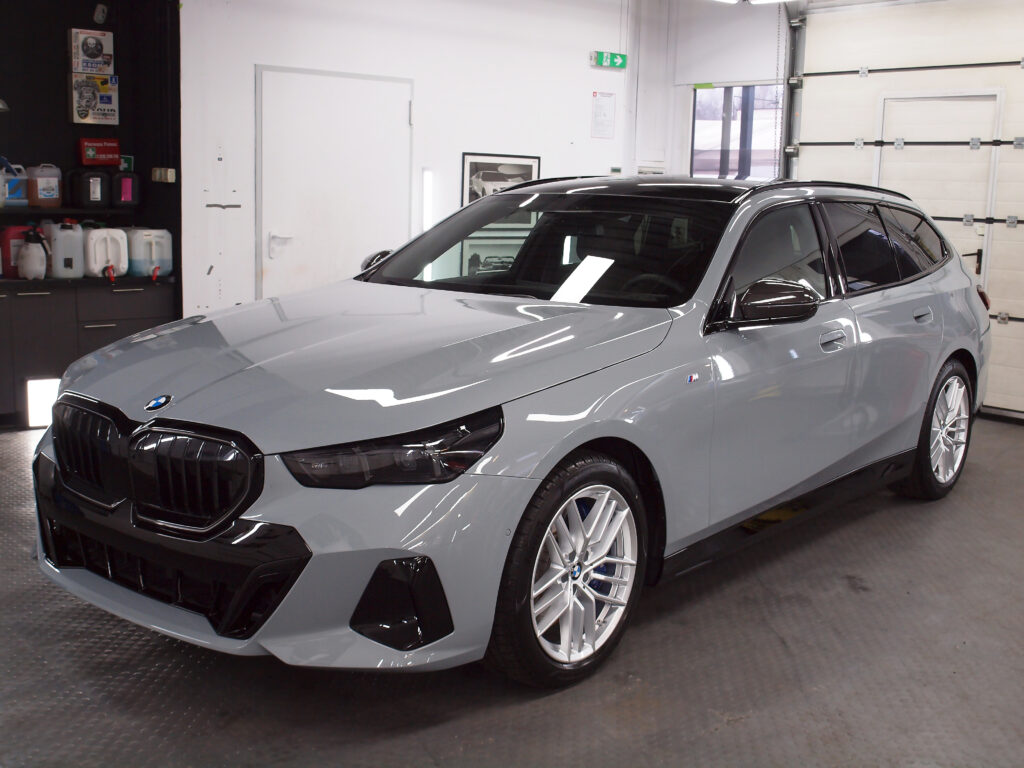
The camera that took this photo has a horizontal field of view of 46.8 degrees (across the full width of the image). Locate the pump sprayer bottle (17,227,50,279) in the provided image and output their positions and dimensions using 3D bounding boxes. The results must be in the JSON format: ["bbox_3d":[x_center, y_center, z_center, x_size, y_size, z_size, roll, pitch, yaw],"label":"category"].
[{"bbox_3d":[-2.732,-0.748,6.758,0.175,0.300,0.145,-7,12,-41],"label":"pump sprayer bottle"}]

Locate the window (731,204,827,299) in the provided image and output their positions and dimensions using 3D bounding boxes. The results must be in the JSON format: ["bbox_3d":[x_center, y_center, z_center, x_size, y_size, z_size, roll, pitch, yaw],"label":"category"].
[{"bbox_3d":[0.972,-0.483,4.380,0.060,0.420,0.920,-28,-11,39],"label":"window"}]

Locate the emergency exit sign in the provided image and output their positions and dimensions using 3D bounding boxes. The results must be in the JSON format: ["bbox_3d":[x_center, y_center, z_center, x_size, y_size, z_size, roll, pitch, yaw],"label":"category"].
[{"bbox_3d":[0.757,-2.531,9.248,0.330,0.110,0.080,-7,13,-40],"label":"emergency exit sign"}]

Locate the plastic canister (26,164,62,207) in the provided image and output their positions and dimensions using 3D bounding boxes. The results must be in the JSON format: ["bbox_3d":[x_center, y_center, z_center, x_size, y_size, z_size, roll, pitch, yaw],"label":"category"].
[{"bbox_3d":[-2.690,-1.144,6.811,0.160,0.240,0.145,-6,13,-40],"label":"plastic canister"}]

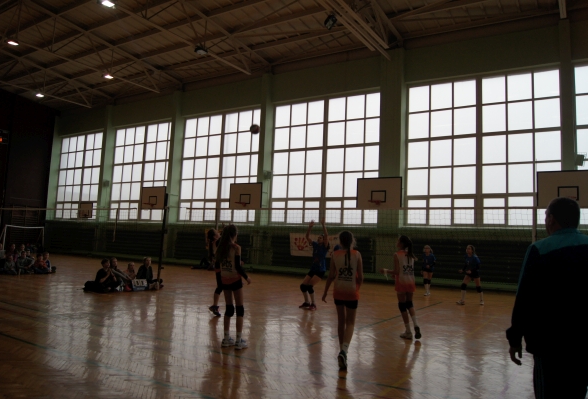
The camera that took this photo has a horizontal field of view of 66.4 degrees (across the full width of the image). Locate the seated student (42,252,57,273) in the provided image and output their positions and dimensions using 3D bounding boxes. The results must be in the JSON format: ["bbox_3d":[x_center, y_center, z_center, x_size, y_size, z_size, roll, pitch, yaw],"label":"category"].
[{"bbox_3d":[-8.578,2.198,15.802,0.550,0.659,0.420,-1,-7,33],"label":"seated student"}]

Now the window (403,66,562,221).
[{"bbox_3d":[6.722,-1.793,16.282,5.350,5.500,0.200,-1,-6,32],"label":"window"}]

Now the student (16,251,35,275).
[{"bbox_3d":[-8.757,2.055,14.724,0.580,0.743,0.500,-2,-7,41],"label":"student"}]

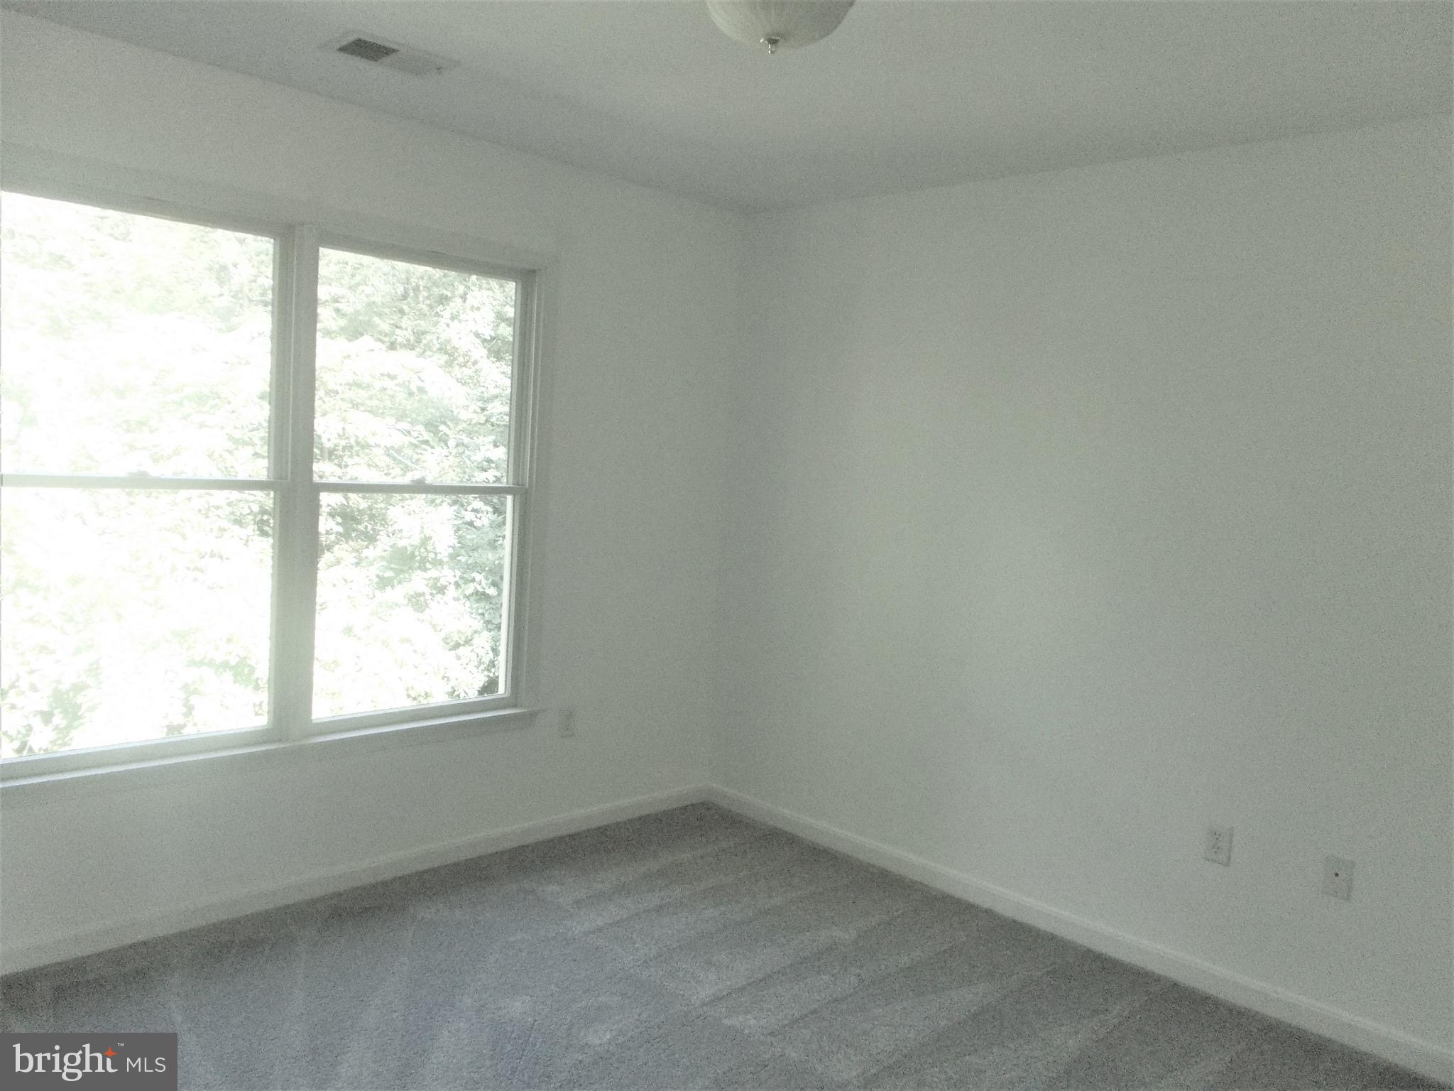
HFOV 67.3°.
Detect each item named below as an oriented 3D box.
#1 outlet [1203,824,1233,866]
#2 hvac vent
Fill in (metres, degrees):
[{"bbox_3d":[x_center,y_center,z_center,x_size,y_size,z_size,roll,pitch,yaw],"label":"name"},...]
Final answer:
[{"bbox_3d":[1.423,0.868,3.166,0.071,0.114,0.010,8,7,44],"label":"outlet"},{"bbox_3d":[-0.869,-1.250,2.802,0.196,0.015,0.288,8,7,44],"label":"hvac vent"}]

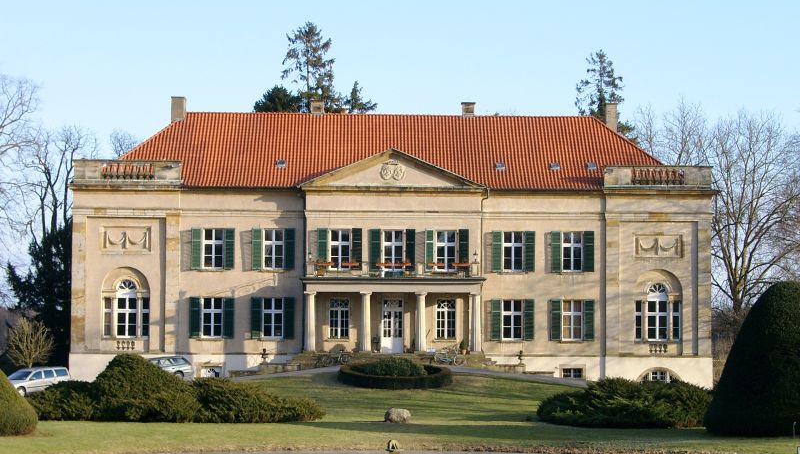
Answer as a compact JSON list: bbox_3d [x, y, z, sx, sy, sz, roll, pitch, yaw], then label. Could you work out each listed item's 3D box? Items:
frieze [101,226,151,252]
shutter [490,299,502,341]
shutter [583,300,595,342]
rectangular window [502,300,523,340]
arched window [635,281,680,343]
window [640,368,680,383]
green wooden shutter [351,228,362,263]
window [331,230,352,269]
[{"bbox_3d":[-15.240,0.693,105.445,2.811,1.510,0.140,1,-4,-3],"label":"frieze"},{"bbox_3d":[5.399,5.231,105.965,0.600,2.284,0.050,1,-4,-12],"label":"shutter"},{"bbox_3d":[11.364,5.637,114.244,0.680,2.450,0.070,0,-3,0],"label":"shutter"},{"bbox_3d":[6.522,5.369,109.291,1.202,2.350,0.150,0,-3,-1],"label":"rectangular window"},{"bbox_3d":[15.574,5.117,114.483,2.780,3.620,0.300,0,-3,-3],"label":"arched window"},{"bbox_3d":[14.315,8.440,104.544,2.400,1.250,0.180,0,-4,-1],"label":"window"},{"bbox_3d":[-2.462,1.288,108.492,0.630,2.404,0.070,0,-3,-1],"label":"green wooden shutter"},{"bbox_3d":[-3.313,1.304,105.604,1.142,2.220,0.120,1,-4,-3],"label":"window"}]

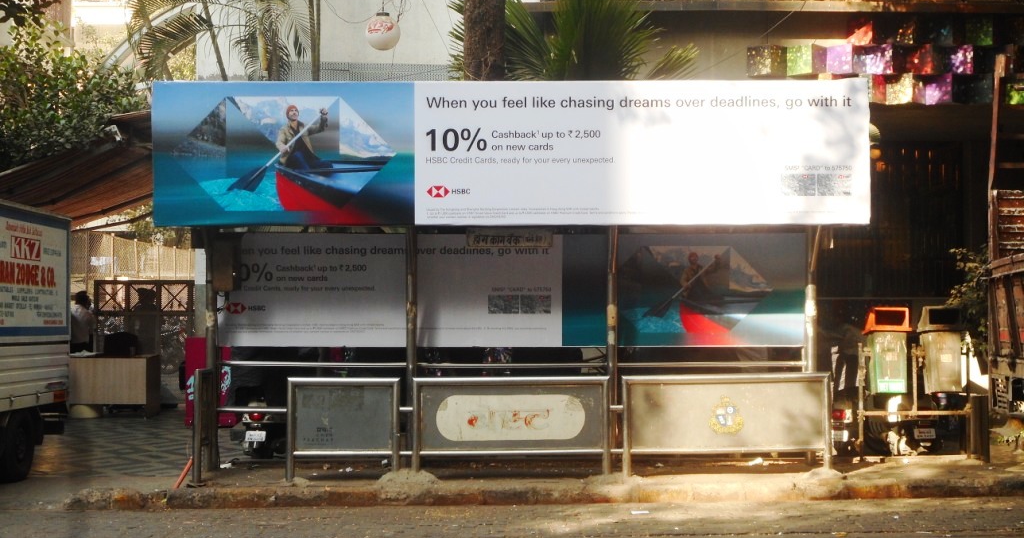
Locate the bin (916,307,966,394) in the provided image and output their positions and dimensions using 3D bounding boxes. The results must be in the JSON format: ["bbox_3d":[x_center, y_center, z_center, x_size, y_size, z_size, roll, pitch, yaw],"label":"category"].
[{"bbox_3d":[3.972,0.756,14.120,0.420,0.820,0.380,0,-2,0],"label":"bin"}]

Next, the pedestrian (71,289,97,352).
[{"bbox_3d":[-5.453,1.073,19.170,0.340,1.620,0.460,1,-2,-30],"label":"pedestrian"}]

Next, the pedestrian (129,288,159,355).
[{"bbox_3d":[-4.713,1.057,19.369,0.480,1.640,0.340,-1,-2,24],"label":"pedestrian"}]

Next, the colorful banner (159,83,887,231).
[{"bbox_3d":[-0.009,-0.984,12.850,6.100,1.250,0.100,0,-2,0],"label":"colorful banner"}]

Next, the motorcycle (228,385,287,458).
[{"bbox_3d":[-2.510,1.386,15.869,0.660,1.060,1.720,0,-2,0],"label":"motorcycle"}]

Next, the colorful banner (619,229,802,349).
[{"bbox_3d":[1.812,0.186,13.700,1.730,1.050,0.060,0,-2,0],"label":"colorful banner"}]

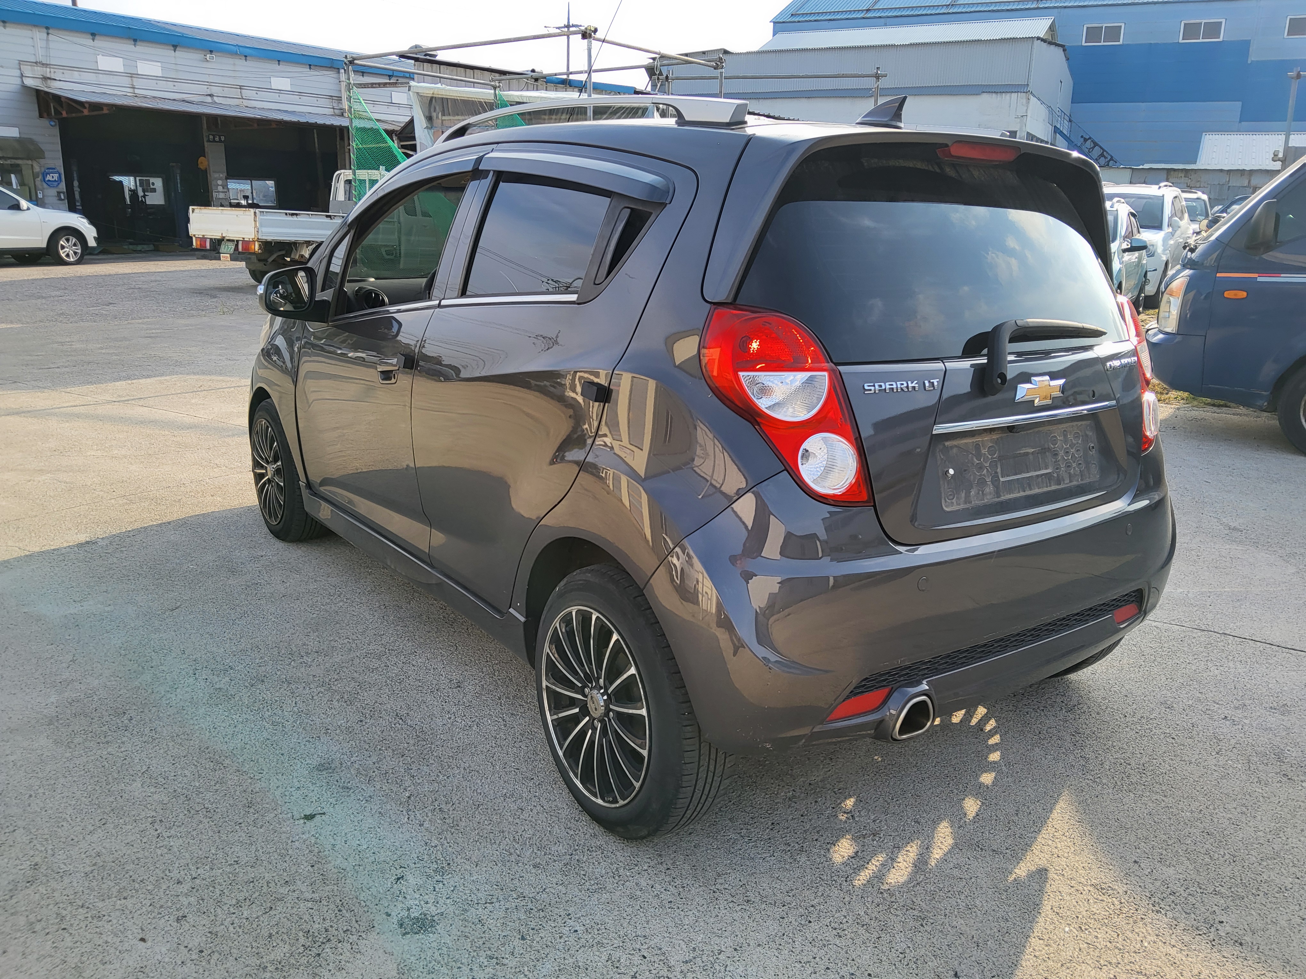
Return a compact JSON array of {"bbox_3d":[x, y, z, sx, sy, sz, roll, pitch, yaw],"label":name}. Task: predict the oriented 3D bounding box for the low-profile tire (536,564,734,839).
[{"bbox_3d":[-0.056,0.439,2.106,0.185,0.570,0.570,-8,18,-35],"label":"low-profile tire"}]

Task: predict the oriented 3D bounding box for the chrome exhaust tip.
[{"bbox_3d":[0.487,0.433,1.907,0.112,0.082,0.070,-9,18,-35],"label":"chrome exhaust tip"}]

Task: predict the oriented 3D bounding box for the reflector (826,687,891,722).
[{"bbox_3d":[0.389,0.405,1.844,0.146,0.052,0.032,-5,16,-23],"label":"reflector"}]

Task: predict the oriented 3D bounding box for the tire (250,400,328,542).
[{"bbox_3d":[-1.440,-0.085,3.896,0.167,0.570,0.579,-9,18,-35],"label":"tire"}]

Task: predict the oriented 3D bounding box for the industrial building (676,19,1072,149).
[{"bbox_3d":[8.815,-14.352,41.973,15.104,9.193,8.555,10,17,30],"label":"industrial building"}]

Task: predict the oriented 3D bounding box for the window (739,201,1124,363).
[{"bbox_3d":[0.660,-0.476,2.117,1.220,0.380,0.120,-8,-13,-35],"label":"window"}]

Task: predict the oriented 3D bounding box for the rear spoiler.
[{"bbox_3d":[0.607,-0.608,2.164,1.320,0.380,0.270,-9,18,-35],"label":"rear spoiler"}]

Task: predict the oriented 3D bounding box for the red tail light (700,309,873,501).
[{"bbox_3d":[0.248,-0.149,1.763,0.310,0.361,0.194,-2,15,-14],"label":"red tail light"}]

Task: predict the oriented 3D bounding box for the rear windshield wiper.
[{"bbox_3d":[0.821,-0.285,2.018,0.480,0.145,0.080,-11,19,-41],"label":"rear windshield wiper"}]

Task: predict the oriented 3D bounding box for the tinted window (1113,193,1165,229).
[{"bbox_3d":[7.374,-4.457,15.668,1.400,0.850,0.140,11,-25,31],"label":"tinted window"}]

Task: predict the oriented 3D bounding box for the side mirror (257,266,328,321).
[{"bbox_3d":[-1.150,-0.632,3.154,0.225,0.168,0.145,-8,18,-35],"label":"side mirror"}]

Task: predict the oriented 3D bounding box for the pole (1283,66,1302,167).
[{"bbox_3d":[8.481,-4.006,13.412,0.090,3.252,0.090,10,17,30],"label":"pole"}]

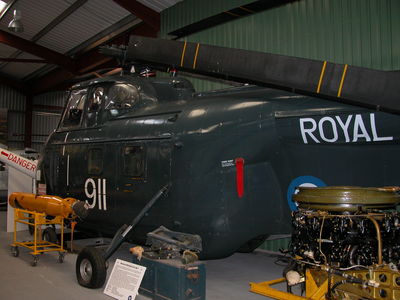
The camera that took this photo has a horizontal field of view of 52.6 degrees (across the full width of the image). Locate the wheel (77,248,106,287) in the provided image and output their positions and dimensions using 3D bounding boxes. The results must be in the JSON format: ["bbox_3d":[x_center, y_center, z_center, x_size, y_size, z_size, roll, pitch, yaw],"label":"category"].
[{"bbox_3d":[-1.521,1.657,5.680,0.590,0.580,0.210,-3,-4,42],"label":"wheel"}]

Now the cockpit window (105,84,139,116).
[{"bbox_3d":[-1.330,-0.839,6.850,0.760,0.530,0.200,-3,-4,42],"label":"cockpit window"}]

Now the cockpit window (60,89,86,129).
[{"bbox_3d":[-2.440,-0.795,7.800,0.800,0.720,0.170,-3,-4,42],"label":"cockpit window"}]

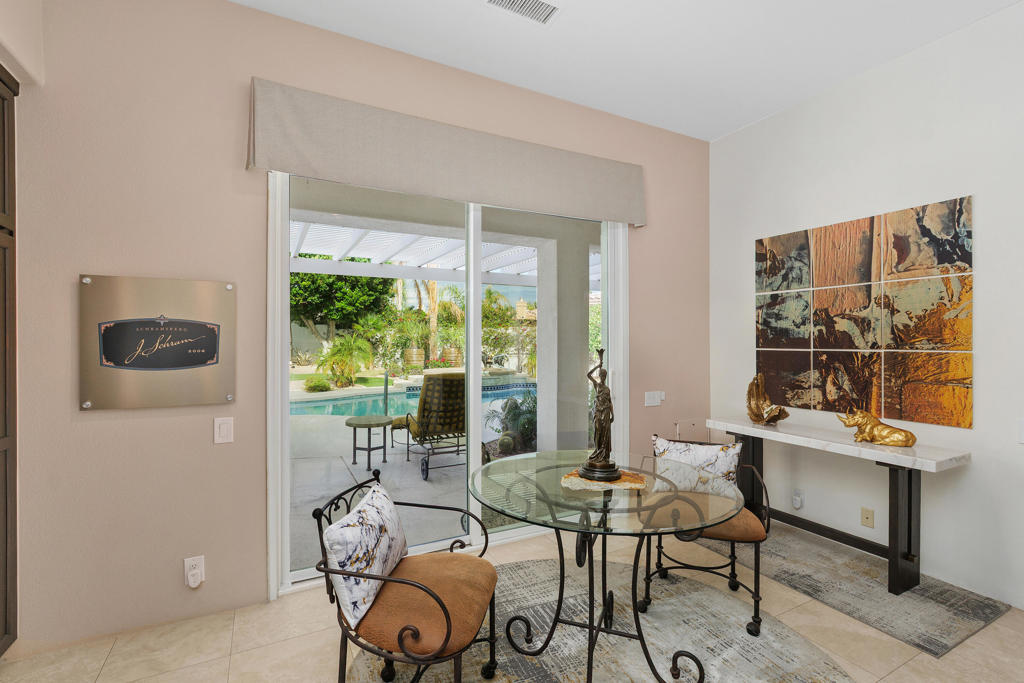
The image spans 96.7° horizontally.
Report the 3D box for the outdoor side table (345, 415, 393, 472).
[{"bbox_3d":[-1.596,1.127,5.098,0.526,0.485,0.526,0,0,0],"label":"outdoor side table"}]

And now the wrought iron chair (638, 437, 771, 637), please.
[{"bbox_3d":[0.972,0.930,2.355,0.580,0.800,0.550,0,0,20],"label":"wrought iron chair"}]

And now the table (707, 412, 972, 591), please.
[{"bbox_3d":[1.903,0.954,2.861,0.366,0.751,1.323,0,0,-27],"label":"table"}]

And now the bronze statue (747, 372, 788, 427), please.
[{"bbox_3d":[1.797,0.406,3.199,0.190,0.350,0.230,0,0,-27],"label":"bronze statue"}]

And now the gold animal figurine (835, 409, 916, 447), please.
[{"bbox_3d":[2.066,0.499,2.583,0.358,0.159,0.151,0,0,41],"label":"gold animal figurine"}]

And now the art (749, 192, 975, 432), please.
[{"bbox_3d":[2.155,-0.151,2.946,0.024,1.237,1.223,0,0,-27],"label":"art"}]

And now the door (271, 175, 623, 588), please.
[{"bbox_3d":[-0.215,0.150,2.942,2.403,2.360,0.130,0,0,-27],"label":"door"}]

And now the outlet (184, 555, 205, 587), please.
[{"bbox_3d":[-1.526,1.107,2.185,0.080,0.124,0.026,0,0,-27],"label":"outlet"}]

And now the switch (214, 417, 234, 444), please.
[{"bbox_3d":[-1.420,0.442,2.246,0.078,0.124,0.013,0,0,-27],"label":"switch"}]

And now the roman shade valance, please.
[{"bbox_3d":[-0.176,-1.057,2.823,2.514,0.444,0.127,0,0,-27],"label":"roman shade valance"}]

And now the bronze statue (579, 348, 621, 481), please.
[{"bbox_3d":[0.355,0.282,1.824,0.172,0.505,0.172,0,0,18],"label":"bronze statue"}]

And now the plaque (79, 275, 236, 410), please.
[{"bbox_3d":[-1.629,0.007,2.129,0.585,0.598,0.030,0,0,-27],"label":"plaque"}]

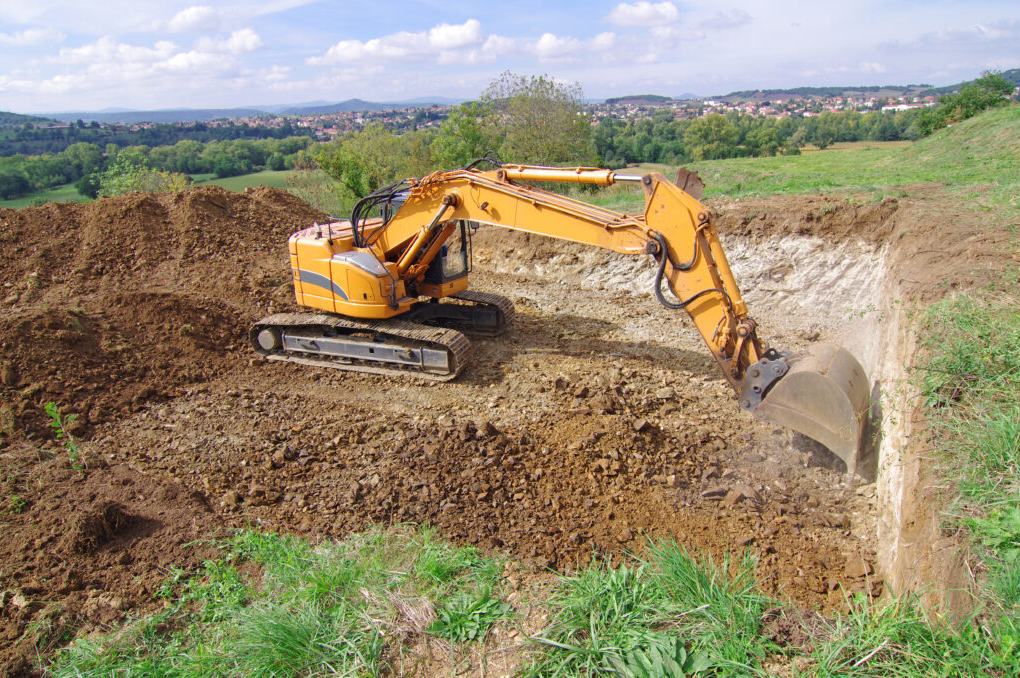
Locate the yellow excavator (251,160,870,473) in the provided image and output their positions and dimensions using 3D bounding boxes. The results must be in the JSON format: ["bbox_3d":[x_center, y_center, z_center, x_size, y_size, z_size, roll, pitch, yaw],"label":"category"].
[{"bbox_3d":[0.121,-1.157,10.370,11.100,3.750,3.450,11,24,29],"label":"yellow excavator"}]

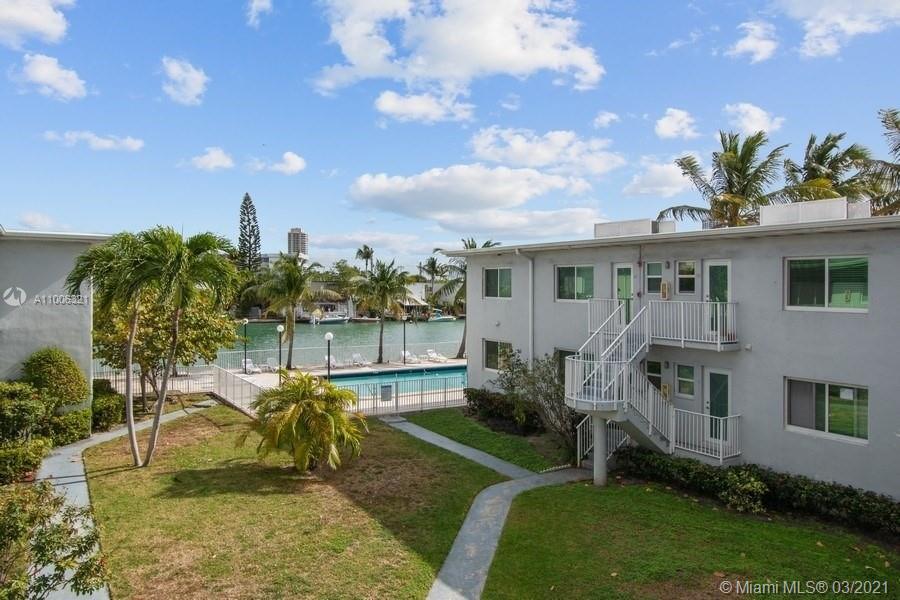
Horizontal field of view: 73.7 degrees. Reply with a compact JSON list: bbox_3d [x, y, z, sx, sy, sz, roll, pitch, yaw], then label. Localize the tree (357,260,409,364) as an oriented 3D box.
[{"bbox_3d":[-4.271,0.838,38.017,3.700,6.423,3.700,0,1,0],"label":"tree"}]

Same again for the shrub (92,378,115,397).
[{"bbox_3d":[-13.589,3.759,23.388,1.100,1.250,1.200,0,1,0],"label":"shrub"}]

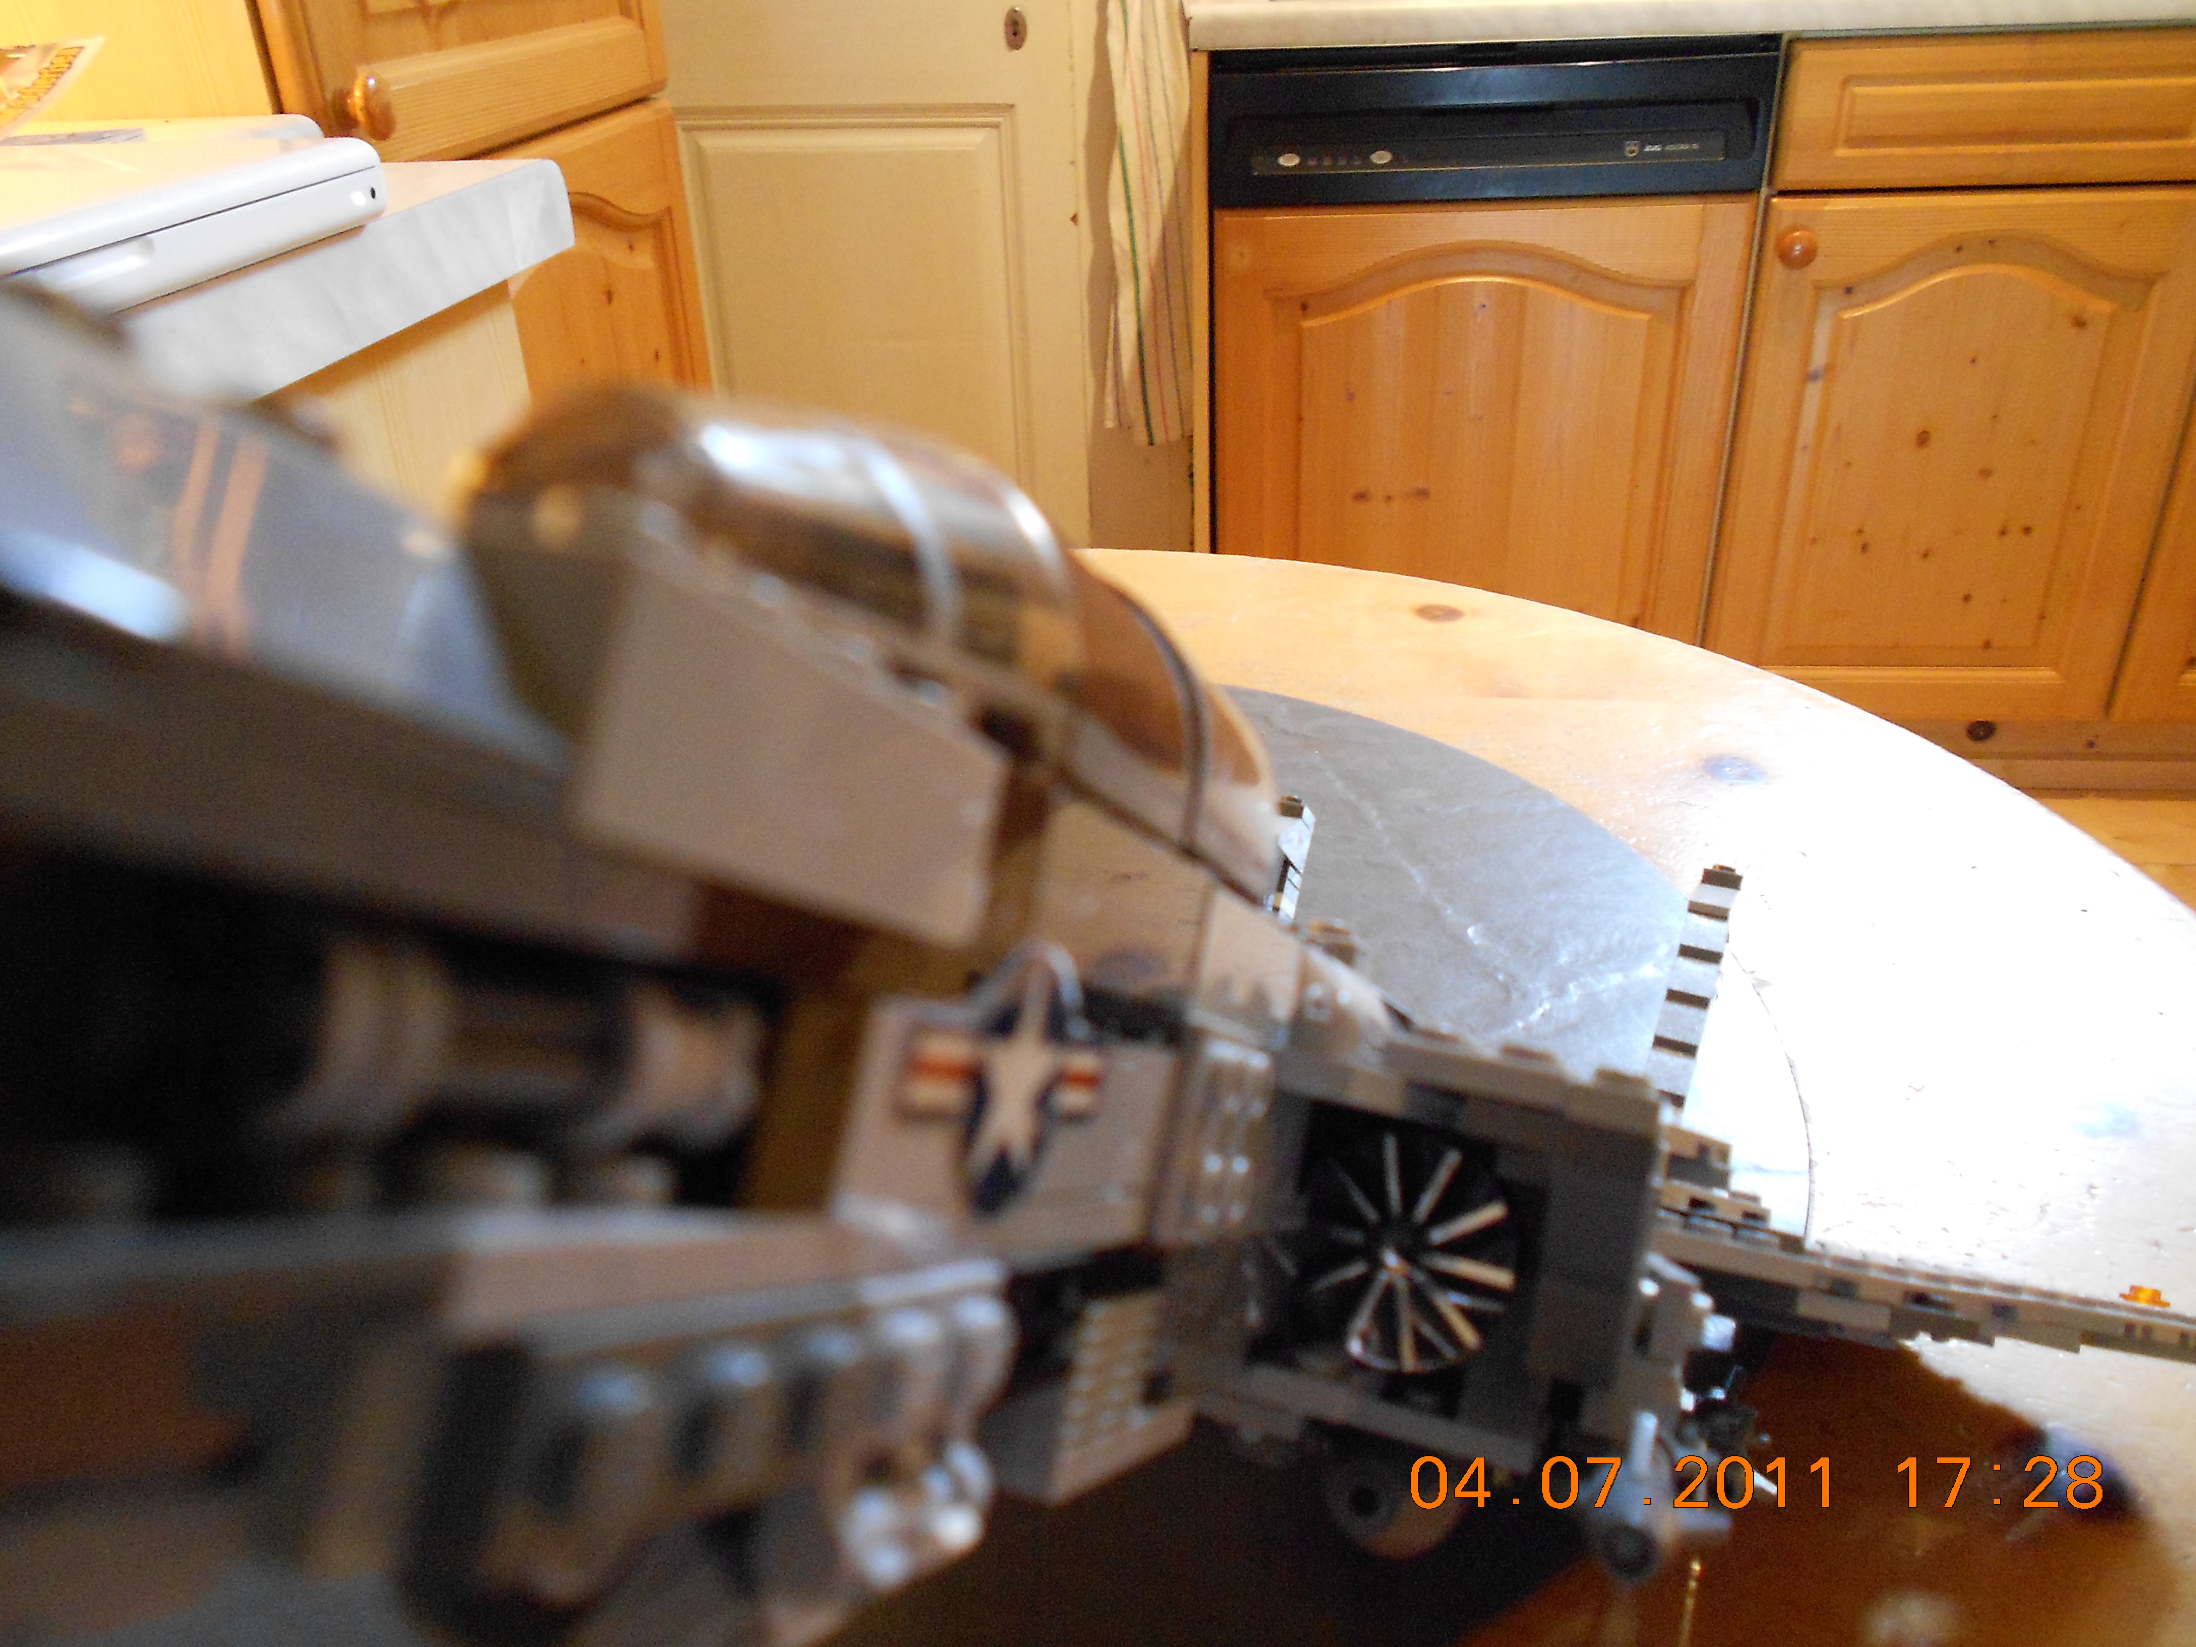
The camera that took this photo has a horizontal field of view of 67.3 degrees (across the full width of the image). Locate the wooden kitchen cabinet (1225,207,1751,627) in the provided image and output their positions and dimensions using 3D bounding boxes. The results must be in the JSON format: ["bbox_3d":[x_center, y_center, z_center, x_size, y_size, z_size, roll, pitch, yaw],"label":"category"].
[{"bbox_3d":[0.461,-0.531,2.205,0.595,0.625,0.530,1,27,5],"label":"wooden kitchen cabinet"}]

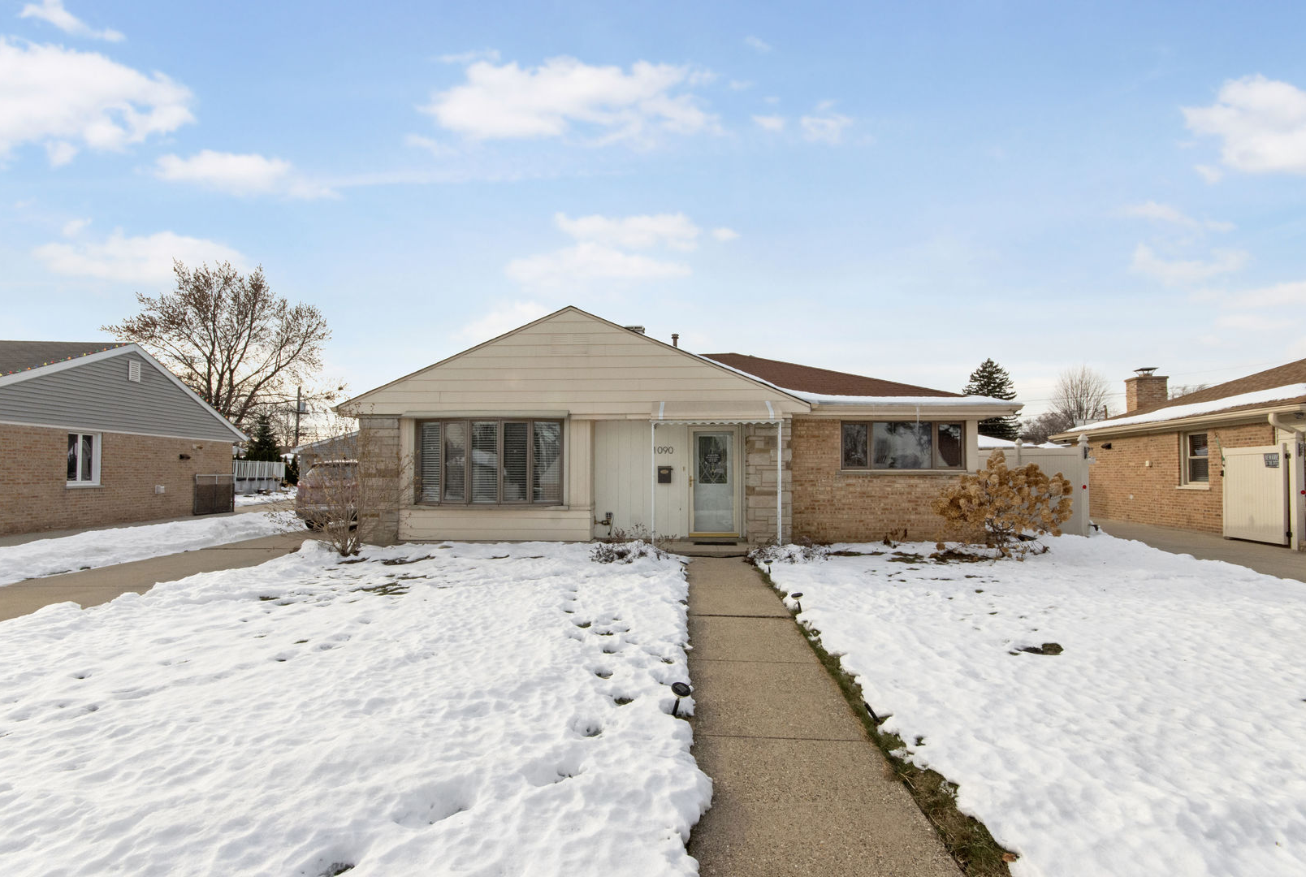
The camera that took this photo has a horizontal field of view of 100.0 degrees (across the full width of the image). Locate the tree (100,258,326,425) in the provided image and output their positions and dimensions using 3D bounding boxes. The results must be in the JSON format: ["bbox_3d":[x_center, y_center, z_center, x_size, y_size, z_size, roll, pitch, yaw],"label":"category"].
[{"bbox_3d":[-20.500,-2.750,26.000,8.600,11.300,8.400,0,-3,2],"label":"tree"}]

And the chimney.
[{"bbox_3d":[14.100,-1.330,15.650,0.770,1.400,0.470,0,-3,10],"label":"chimney"}]

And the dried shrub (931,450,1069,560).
[{"bbox_3d":[5.390,1.020,8.450,1.900,1.670,1.700,0,-3,2],"label":"dried shrub"}]

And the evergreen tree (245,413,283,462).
[{"bbox_3d":[-25.600,0.980,36.000,2.300,5.200,2.300,0,-3,2],"label":"evergreen tree"}]

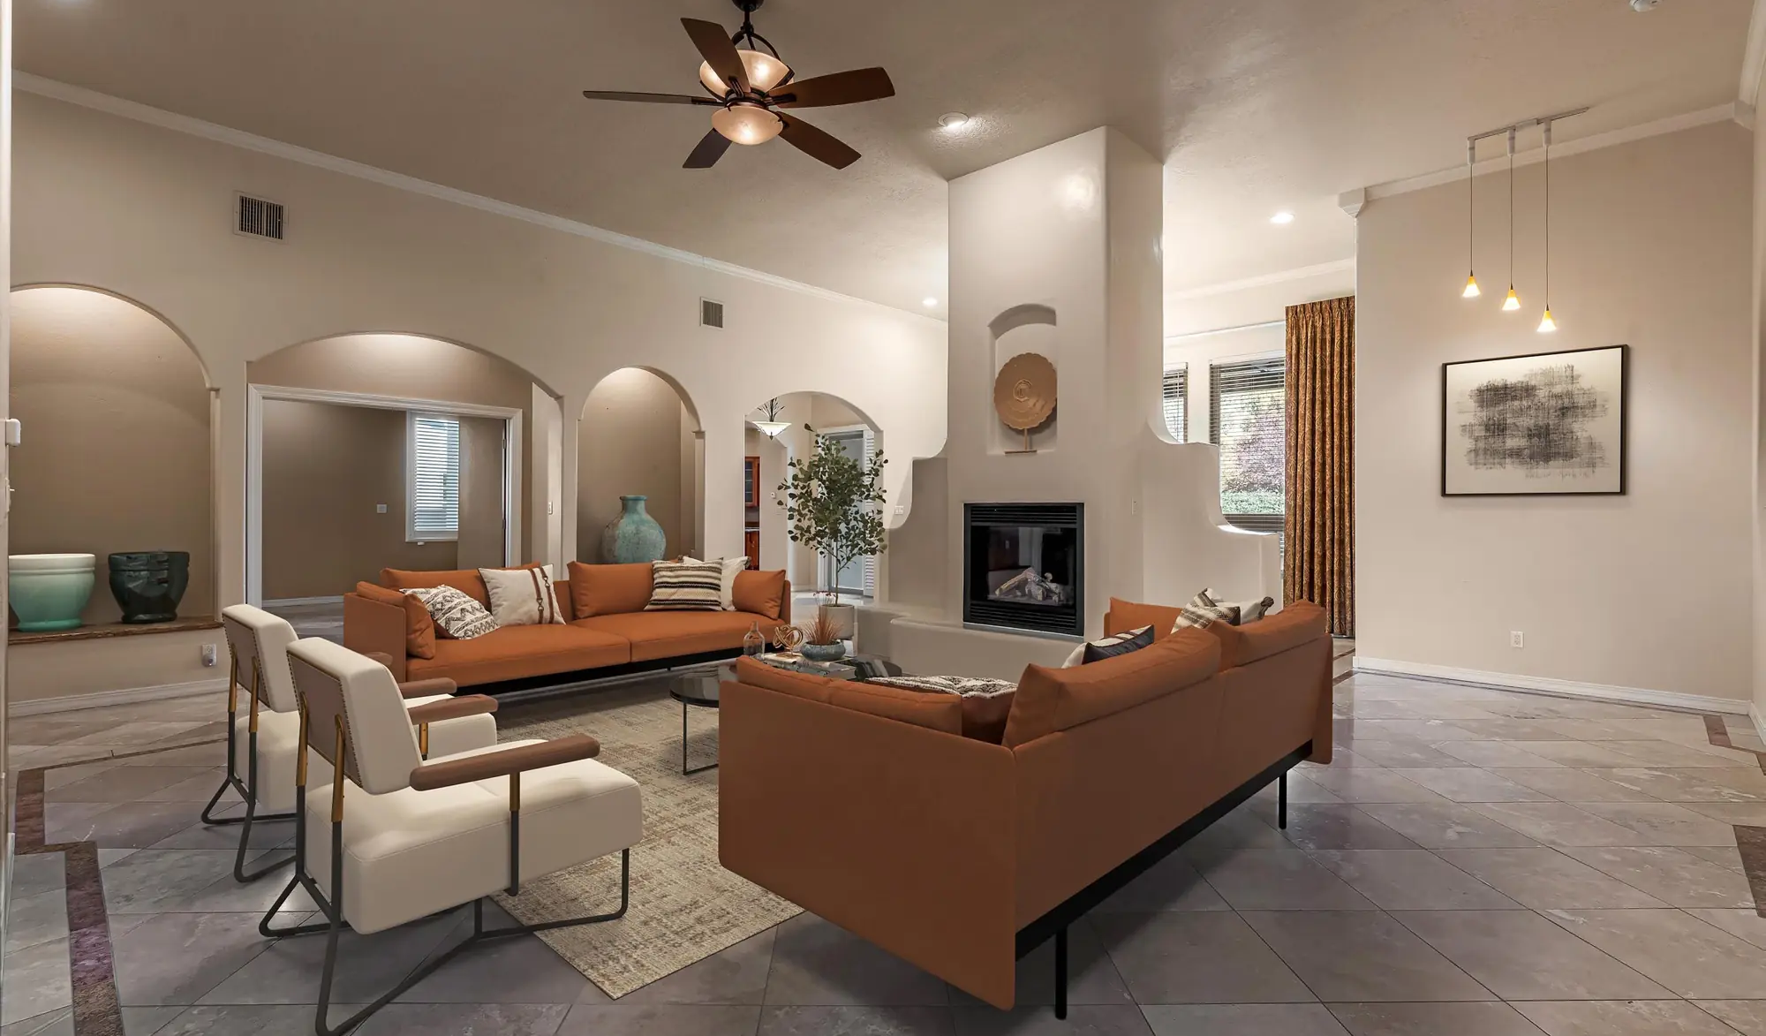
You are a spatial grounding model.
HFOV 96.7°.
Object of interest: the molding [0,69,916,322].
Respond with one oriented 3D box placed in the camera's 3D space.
[{"bbox_3d":[-2.132,-2.493,7.284,7.970,0.087,0.090,0,0,-44],"label":"molding"}]

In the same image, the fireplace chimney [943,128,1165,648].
[{"bbox_3d":[1.214,-0.826,5.742,1.274,3.383,0.771,0,0,42],"label":"fireplace chimney"}]

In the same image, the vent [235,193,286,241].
[{"bbox_3d":[-4.201,-2.025,5.307,0.285,0.280,0.025,0,0,-44],"label":"vent"}]

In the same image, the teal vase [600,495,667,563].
[{"bbox_3d":[-2.397,0.241,7.550,0.601,0.907,0.601,0,0,-44],"label":"teal vase"}]

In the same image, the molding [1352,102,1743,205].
[{"bbox_3d":[4.411,-2.458,5.391,2.040,0.085,0.090,0,0,42],"label":"molding"}]

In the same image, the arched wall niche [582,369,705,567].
[{"bbox_3d":[-2.422,-0.355,7.508,1.310,2.120,0.620,0,0,-44],"label":"arched wall niche"}]

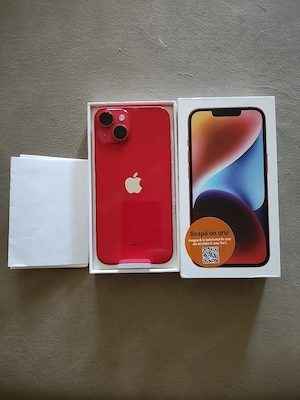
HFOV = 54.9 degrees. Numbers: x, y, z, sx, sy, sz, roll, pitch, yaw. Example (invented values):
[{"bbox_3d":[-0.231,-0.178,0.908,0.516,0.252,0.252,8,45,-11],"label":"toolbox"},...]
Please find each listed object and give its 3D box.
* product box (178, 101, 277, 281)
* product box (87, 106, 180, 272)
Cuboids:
[{"bbox_3d":[0.070,-0.012,0.273,0.087,0.027,0.163,-1,88,0],"label":"product box"},{"bbox_3d":[-0.015,-0.012,0.279,0.083,0.025,0.157,-1,88,0],"label":"product box"}]

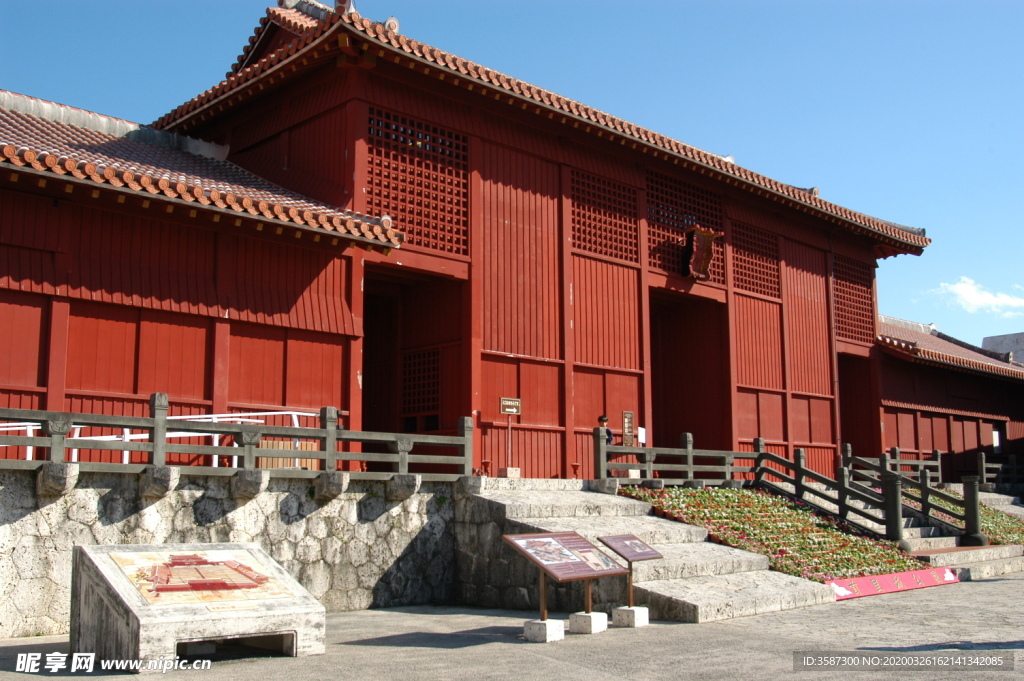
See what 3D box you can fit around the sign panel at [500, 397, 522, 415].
[{"bbox_3d":[-0.016,1.490,22.992,0.624,0.364,0.042,8,-12,-44],"label":"sign panel"}]

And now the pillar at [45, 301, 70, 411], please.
[{"bbox_3d":[-7.442,0.760,16.613,0.291,2.860,0.291,8,-12,-44],"label":"pillar"}]

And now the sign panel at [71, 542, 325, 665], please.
[{"bbox_3d":[-3.427,2.894,11.410,2.205,1.144,1.487,8,-12,-44],"label":"sign panel"}]

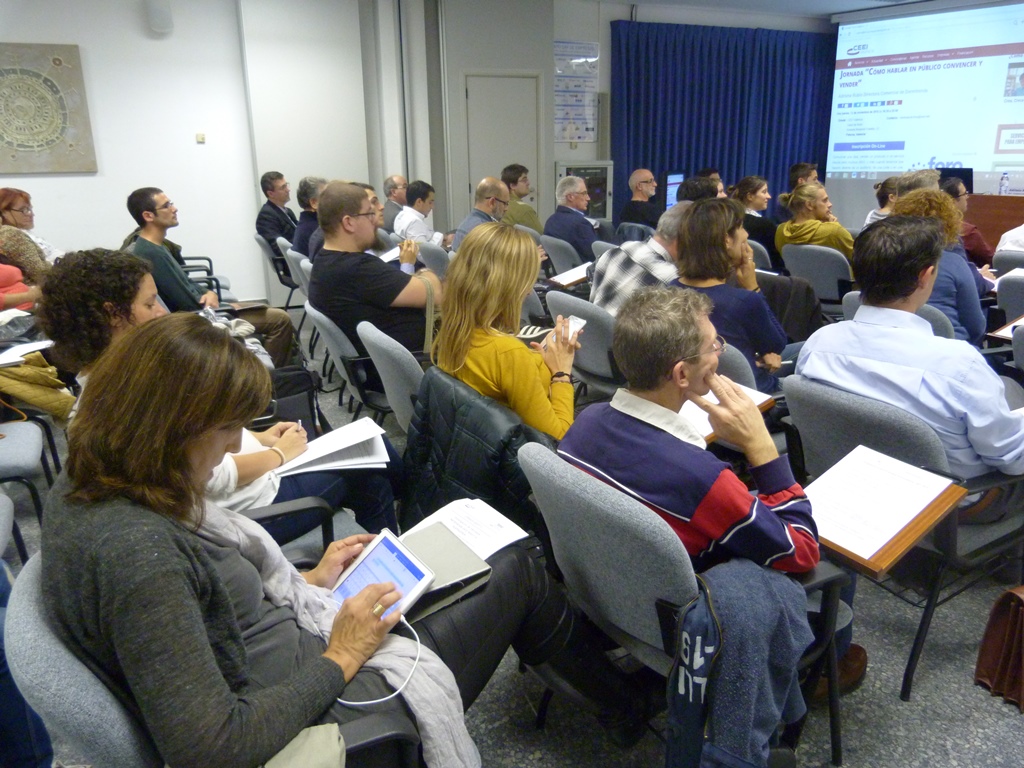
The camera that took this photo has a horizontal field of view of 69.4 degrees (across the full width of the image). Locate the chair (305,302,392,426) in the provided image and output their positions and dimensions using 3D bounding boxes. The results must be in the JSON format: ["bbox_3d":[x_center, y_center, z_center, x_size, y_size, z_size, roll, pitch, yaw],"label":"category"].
[{"bbox_3d":[-0.564,-0.007,3.383,0.630,0.840,0.600,-12,20,-31],"label":"chair"}]

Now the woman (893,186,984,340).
[{"bbox_3d":[1.847,-0.198,3.211,0.820,1.240,0.500,-13,21,-34],"label":"woman"}]

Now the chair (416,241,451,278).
[{"bbox_3d":[-0.330,-0.662,5.456,0.580,0.800,0.580,-10,19,-27],"label":"chair"}]

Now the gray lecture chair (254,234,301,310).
[{"bbox_3d":[-1.827,-0.840,6.148,0.630,0.840,0.600,-10,19,-28],"label":"gray lecture chair"}]

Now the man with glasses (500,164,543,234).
[{"bbox_3d":[0.273,-1.222,6.478,0.840,1.320,0.500,-10,20,-29],"label":"man with glasses"}]

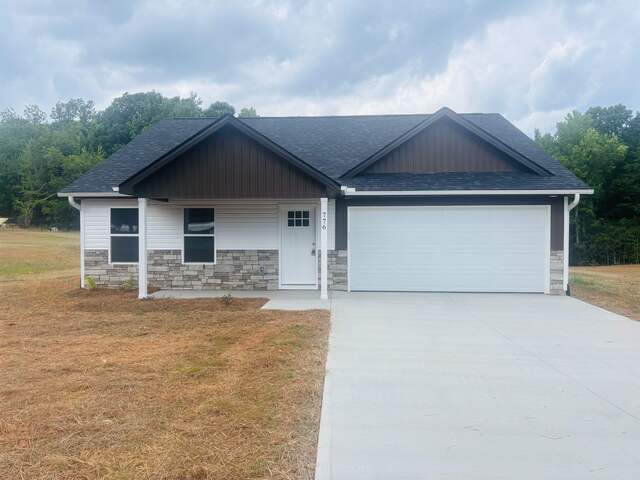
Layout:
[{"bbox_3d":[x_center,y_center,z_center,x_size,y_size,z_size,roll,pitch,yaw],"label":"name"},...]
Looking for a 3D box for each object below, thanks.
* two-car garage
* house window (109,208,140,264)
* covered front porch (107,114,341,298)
[{"bbox_3d":[3.241,0.233,12.240,4.974,2.166,0.100,0,1,4],"label":"two-car garage"},{"bbox_3d":[-5.190,-0.115,12.830,0.900,1.514,0.100,0,1,4],"label":"house window"},{"bbox_3d":[-1.993,-0.749,11.668,5.073,4.167,1.800,0,1,4],"label":"covered front porch"}]

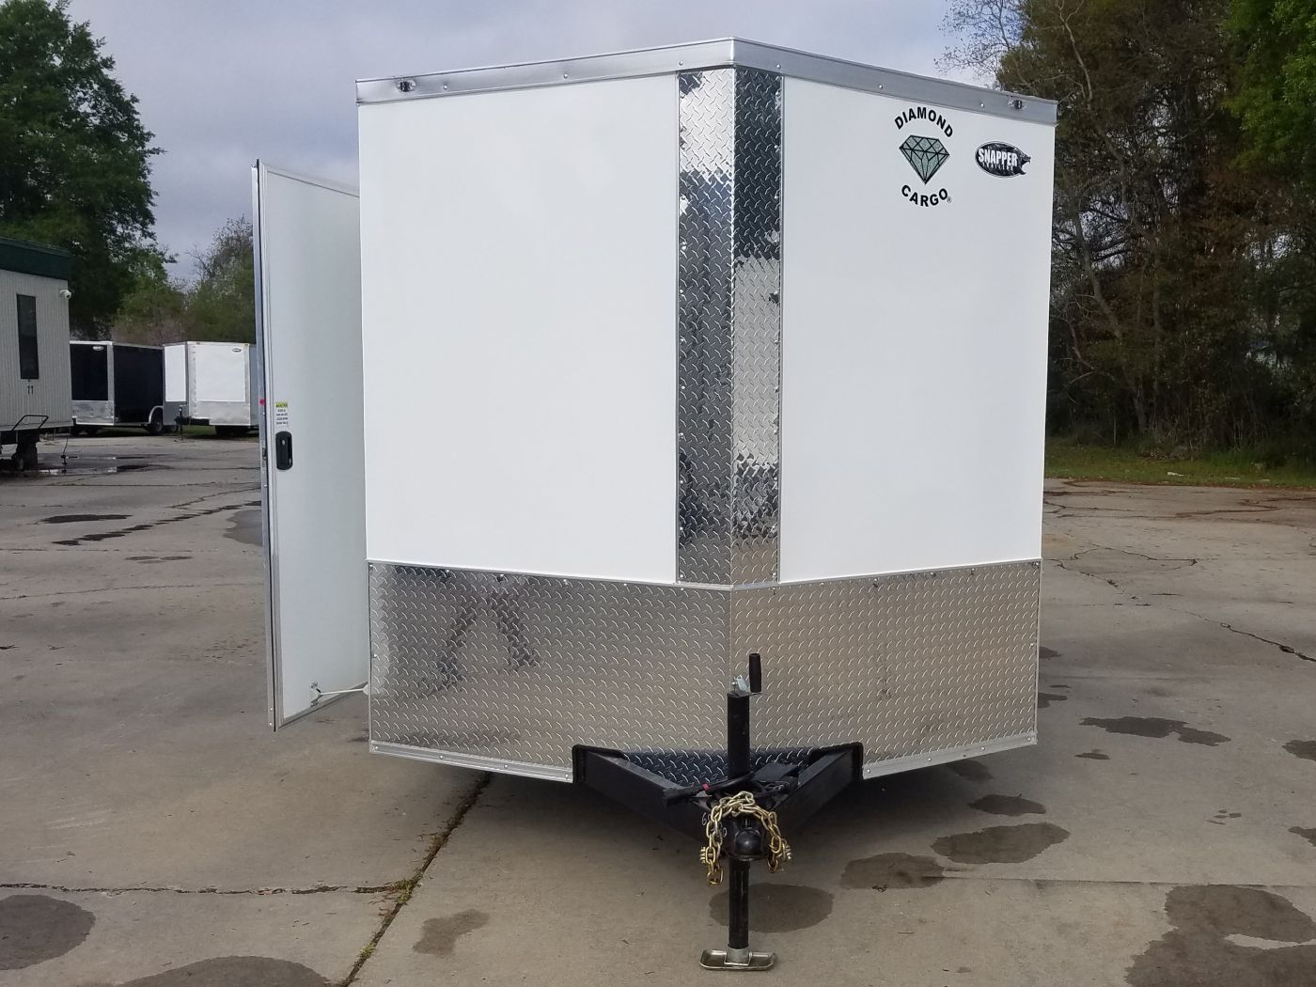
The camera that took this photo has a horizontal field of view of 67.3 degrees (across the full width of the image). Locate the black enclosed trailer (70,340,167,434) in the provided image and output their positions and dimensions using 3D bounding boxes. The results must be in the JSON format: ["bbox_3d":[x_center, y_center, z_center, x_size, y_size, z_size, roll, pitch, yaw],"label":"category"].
[{"bbox_3d":[-14.650,-2.700,26.100,2.250,2.400,5.700,0,5,-2],"label":"black enclosed trailer"}]

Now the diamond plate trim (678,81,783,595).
[{"bbox_3d":[0.198,-0.434,2.673,0.287,1.377,0.064,0,5,-4],"label":"diamond plate trim"}]

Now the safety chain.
[{"bbox_3d":[0.207,0.820,2.360,0.205,0.205,0.150,0,5,-4],"label":"safety chain"}]

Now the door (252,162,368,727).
[{"bbox_3d":[-1.131,-0.174,3.611,0.050,1.811,0.961,2,5,17],"label":"door"}]

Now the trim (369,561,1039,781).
[{"bbox_3d":[0.181,0.539,2.948,2.150,0.609,0.451,0,5,-4],"label":"trim"}]

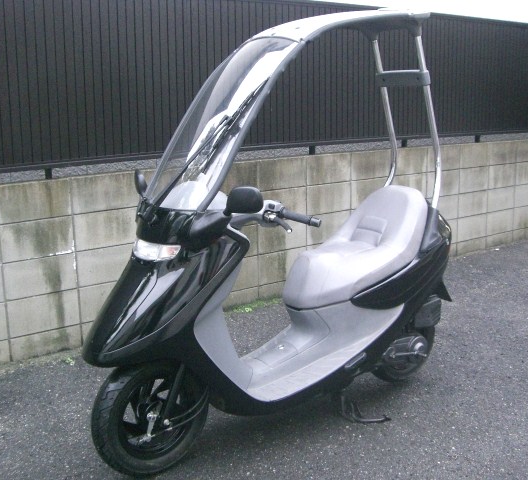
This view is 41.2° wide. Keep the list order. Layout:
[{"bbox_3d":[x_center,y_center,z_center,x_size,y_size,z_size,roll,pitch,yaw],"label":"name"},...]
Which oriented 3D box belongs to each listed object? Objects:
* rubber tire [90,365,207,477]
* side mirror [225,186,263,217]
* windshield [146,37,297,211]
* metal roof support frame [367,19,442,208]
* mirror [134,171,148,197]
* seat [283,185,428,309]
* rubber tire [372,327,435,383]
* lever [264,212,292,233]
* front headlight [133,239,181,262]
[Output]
[{"bbox_3d":[-0.393,0.616,2.490,0.462,0.462,0.105,-9,15,-36],"label":"rubber tire"},{"bbox_3d":[-0.064,-0.118,2.158,0.155,0.102,0.060,7,14,33],"label":"side mirror"},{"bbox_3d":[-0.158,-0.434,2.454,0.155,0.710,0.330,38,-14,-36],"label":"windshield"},{"bbox_3d":[0.615,-0.521,3.023,0.210,0.780,0.300,-9,15,-36],"label":"metal roof support frame"},{"bbox_3d":[-0.471,-0.217,2.691,0.060,0.102,0.155,-4,13,-16],"label":"mirror"},{"bbox_3d":[0.347,-0.006,2.925,0.760,0.410,0.330,-9,15,-36],"label":"seat"},{"bbox_3d":[0.625,0.444,3.229,0.436,0.436,0.105,-9,15,-36],"label":"rubber tire"},{"bbox_3d":[0.051,-0.055,2.391,0.040,0.035,0.150,-9,27,-36],"label":"lever"},{"bbox_3d":[-0.387,0.033,2.375,0.100,0.085,0.275,-9,15,-36],"label":"front headlight"}]

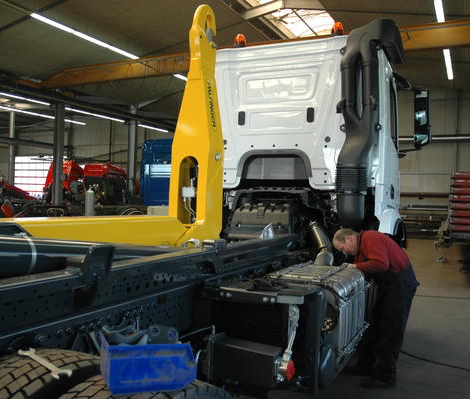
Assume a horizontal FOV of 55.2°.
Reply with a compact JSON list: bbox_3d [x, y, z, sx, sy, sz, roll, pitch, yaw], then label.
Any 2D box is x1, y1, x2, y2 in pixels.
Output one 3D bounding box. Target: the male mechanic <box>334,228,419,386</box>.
[{"bbox_3d":[1.265,0.955,4.050,0.760,1.390,0.560,1,0,16],"label":"male mechanic"}]

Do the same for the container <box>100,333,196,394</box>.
[{"bbox_3d":[-0.252,0.464,1.297,0.245,0.130,0.160,5,-4,-24],"label":"container"}]

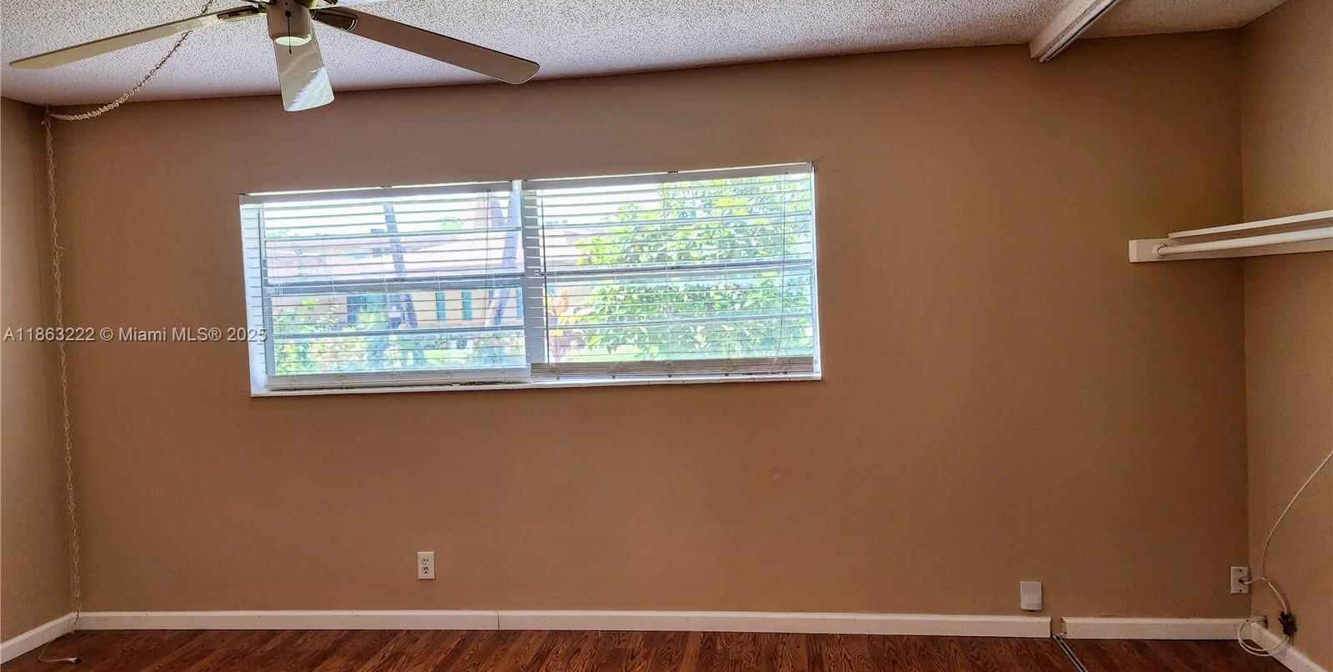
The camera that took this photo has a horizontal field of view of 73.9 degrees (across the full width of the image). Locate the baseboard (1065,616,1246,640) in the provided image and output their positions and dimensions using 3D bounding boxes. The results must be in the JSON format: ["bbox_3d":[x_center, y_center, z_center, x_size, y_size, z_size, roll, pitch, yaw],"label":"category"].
[{"bbox_3d":[2.008,1.202,3.638,0.727,0.087,0.018,-2,2,7],"label":"baseboard"}]

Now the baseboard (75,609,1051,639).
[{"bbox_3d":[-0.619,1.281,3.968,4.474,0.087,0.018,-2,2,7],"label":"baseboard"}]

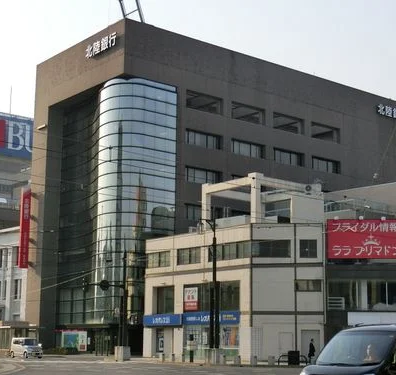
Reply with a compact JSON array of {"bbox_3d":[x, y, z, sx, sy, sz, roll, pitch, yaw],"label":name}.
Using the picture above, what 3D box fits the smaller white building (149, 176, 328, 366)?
[{"bbox_3d":[4.700,6.874,71.003,9.800,14.305,17.933,8,-13,-36],"label":"smaller white building"}]

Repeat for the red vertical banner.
[{"bbox_3d":[-18.678,4.388,93.716,1.050,8.592,0.400,8,-13,-36],"label":"red vertical banner"}]

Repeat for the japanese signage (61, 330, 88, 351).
[{"bbox_3d":[-12.339,15.335,86.544,0.150,1.985,5.178,8,-13,-36],"label":"japanese signage"}]

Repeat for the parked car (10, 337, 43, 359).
[{"bbox_3d":[-13.979,13.120,70.766,1.475,1.650,3.400,8,-13,-36],"label":"parked car"}]

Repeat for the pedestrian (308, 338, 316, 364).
[{"bbox_3d":[7.907,11.333,59.957,0.480,1.720,0.500,0,-10,6],"label":"pedestrian"}]

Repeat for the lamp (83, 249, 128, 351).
[{"bbox_3d":[-6.847,8.542,63.998,3.443,7.862,0.650,4,-11,-20],"label":"lamp"}]

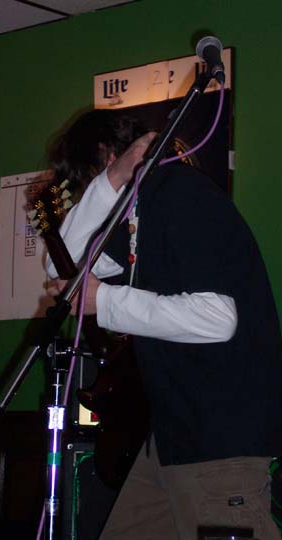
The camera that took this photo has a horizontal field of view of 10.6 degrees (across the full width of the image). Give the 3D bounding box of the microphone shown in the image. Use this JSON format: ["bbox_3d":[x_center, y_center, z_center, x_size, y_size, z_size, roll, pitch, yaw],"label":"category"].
[{"bbox_3d":[0.139,-0.400,2.890,0.052,0.052,0.185,0,25,-5],"label":"microphone"}]

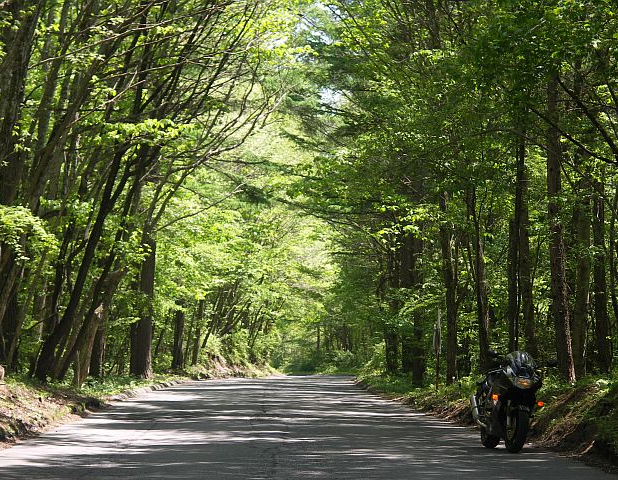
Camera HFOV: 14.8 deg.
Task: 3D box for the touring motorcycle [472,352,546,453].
[{"bbox_3d":[2.309,1.857,27.532,0.770,1.150,2.050,8,-4,-6],"label":"touring motorcycle"}]

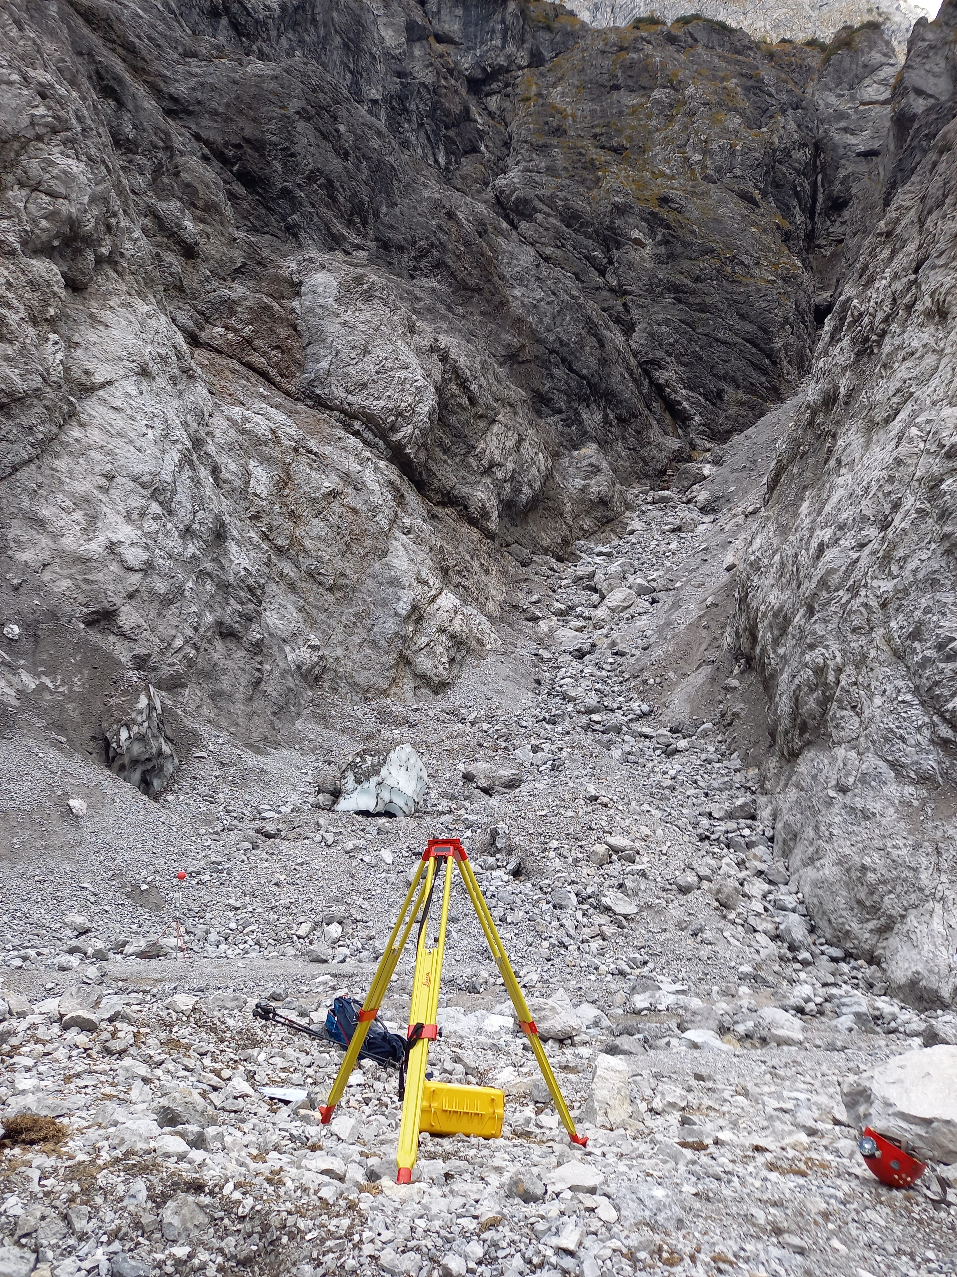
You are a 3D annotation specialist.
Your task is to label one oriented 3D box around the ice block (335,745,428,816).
[{"bbox_3d":[-2.676,3.903,25.500,2.450,1.850,1.900,-1,-18,0],"label":"ice block"}]

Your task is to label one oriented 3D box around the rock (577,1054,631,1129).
[{"bbox_3d":[0.698,2.492,5.080,0.280,0.370,0.270,-1,-18,0],"label":"rock"}]

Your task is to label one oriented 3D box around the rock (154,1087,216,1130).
[{"bbox_3d":[-1.447,2.316,4.550,0.280,0.180,0.240,-1,-18,0],"label":"rock"}]

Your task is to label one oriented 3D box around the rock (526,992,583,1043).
[{"bbox_3d":[0.653,3.289,8.000,0.520,0.360,0.450,-1,-18,0],"label":"rock"}]

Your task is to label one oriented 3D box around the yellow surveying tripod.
[{"bbox_3d":[-0.252,1.706,4.402,1.356,1.462,1.210,-4,-19,8],"label":"yellow surveying tripod"}]

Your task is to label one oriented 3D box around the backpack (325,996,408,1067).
[{"bbox_3d":[-0.770,2.689,6.300,0.270,0.550,0.310,-28,-20,-46],"label":"backpack"}]

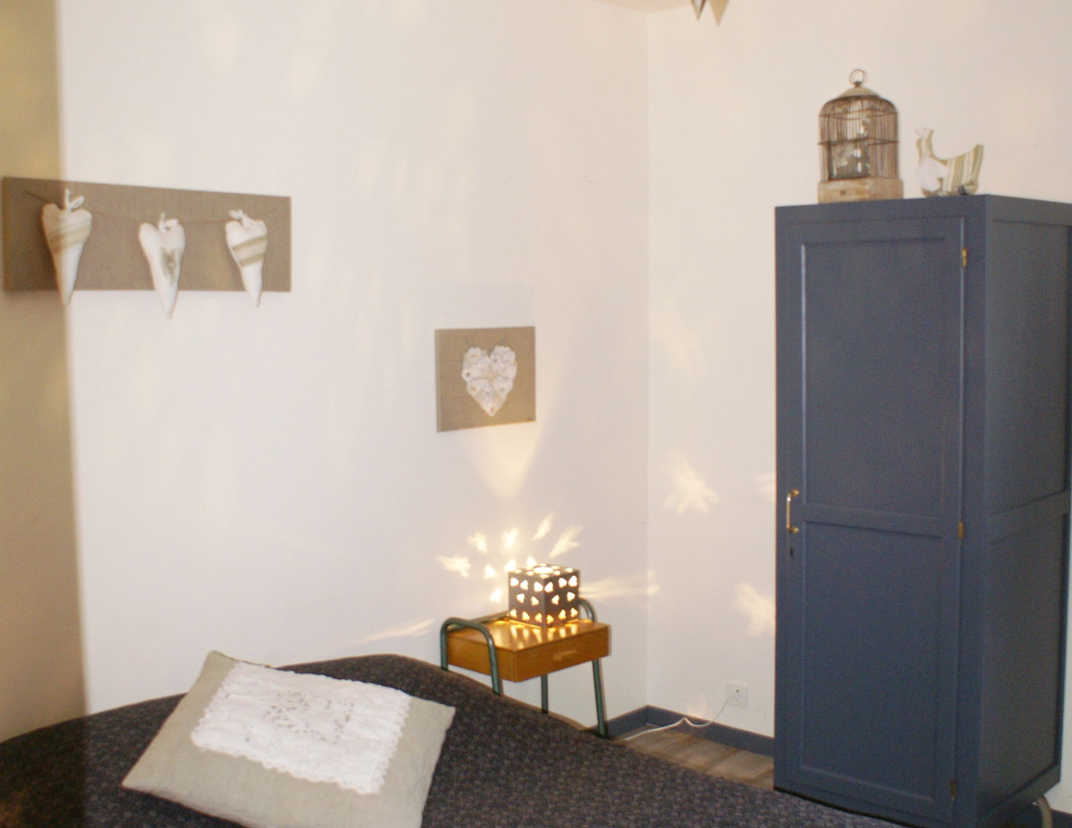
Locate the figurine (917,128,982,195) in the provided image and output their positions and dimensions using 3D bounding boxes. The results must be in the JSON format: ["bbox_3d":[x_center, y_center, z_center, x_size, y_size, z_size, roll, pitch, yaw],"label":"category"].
[{"bbox_3d":[1.033,-0.614,3.015,0.162,0.172,0.055,3,7,35],"label":"figurine"}]

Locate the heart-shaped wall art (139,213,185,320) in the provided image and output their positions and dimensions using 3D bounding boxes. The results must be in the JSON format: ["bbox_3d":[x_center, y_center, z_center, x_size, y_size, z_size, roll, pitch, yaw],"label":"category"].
[{"bbox_3d":[-0.883,-0.349,2.860,0.042,0.243,0.117,4,8,43],"label":"heart-shaped wall art"}]

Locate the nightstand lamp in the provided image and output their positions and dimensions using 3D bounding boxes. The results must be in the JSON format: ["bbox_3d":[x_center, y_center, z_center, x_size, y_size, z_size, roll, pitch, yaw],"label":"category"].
[{"bbox_3d":[0.022,0.559,3.744,0.147,0.147,0.147,4,8,43],"label":"nightstand lamp"}]

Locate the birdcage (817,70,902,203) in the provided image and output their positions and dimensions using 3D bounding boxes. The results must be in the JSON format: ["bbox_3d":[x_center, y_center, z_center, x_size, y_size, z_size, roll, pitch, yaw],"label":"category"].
[{"bbox_3d":[0.881,-0.743,3.283,0.170,0.380,0.170,4,8,43],"label":"birdcage"}]

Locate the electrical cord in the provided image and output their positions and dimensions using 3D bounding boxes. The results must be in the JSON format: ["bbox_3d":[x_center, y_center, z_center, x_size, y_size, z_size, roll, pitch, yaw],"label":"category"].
[{"bbox_3d":[0.476,1.061,4.189,0.335,0.180,0.190,4,8,43],"label":"electrical cord"}]

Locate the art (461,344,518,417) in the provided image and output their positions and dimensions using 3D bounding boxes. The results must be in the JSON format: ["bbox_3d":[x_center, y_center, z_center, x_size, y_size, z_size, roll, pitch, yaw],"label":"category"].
[{"bbox_3d":[-0.141,-0.101,3.688,0.018,0.222,0.237,4,8,43],"label":"art"}]

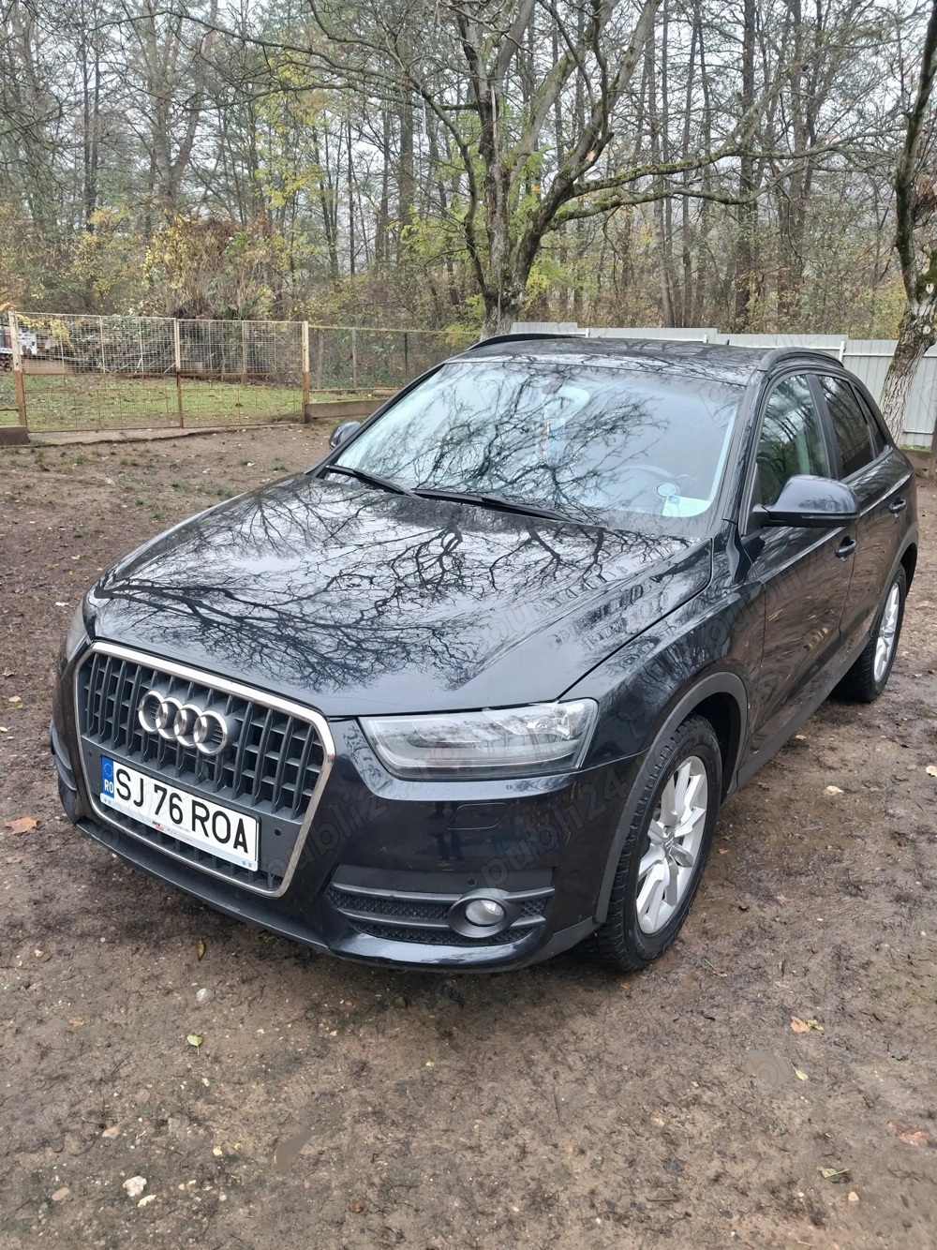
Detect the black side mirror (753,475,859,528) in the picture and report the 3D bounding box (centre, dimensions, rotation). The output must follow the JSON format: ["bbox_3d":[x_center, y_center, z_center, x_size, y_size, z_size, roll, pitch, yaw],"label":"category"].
[{"bbox_3d":[1.020,-0.374,2.915,0.255,0.150,0.155,13,19,31],"label":"black side mirror"}]

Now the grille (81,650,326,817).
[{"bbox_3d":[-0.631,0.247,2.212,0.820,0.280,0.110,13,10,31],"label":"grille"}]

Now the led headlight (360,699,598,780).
[{"bbox_3d":[0.019,0.229,2.005,0.410,0.155,0.340,13,19,31],"label":"led headlight"}]

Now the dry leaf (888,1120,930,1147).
[{"bbox_3d":[0.913,1.050,2.026,0.079,0.018,0.056,13,19,32],"label":"dry leaf"}]

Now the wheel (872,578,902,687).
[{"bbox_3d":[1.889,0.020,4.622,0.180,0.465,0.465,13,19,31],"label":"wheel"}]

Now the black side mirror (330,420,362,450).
[{"bbox_3d":[-0.455,-0.715,3.839,0.255,0.150,0.155,13,19,31],"label":"black side mirror"}]

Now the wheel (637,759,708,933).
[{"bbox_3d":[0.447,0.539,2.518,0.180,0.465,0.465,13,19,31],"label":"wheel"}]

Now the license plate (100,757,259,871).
[{"bbox_3d":[-0.669,0.425,2.217,0.530,0.120,0.020,13,16,31],"label":"license plate"}]

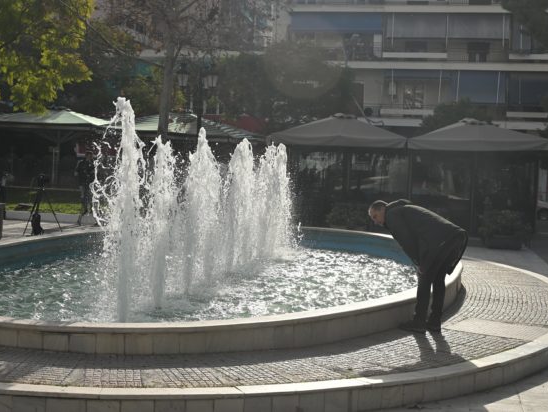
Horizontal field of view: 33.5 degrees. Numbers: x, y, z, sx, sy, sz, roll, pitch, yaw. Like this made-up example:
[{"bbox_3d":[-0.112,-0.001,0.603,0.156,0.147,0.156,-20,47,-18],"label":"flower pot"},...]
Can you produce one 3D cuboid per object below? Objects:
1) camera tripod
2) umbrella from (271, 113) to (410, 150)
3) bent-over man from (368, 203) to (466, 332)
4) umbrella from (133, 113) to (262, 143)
[{"bbox_3d":[-5.050,0.050,19.800,0.850,1.220,0.850,3,3,37],"label":"camera tripod"},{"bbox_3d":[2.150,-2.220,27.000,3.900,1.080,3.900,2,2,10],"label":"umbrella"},{"bbox_3d":[1.410,0.600,8.950,0.980,1.330,0.540,3,2,28],"label":"bent-over man"},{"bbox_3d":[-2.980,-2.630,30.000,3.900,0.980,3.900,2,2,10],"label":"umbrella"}]

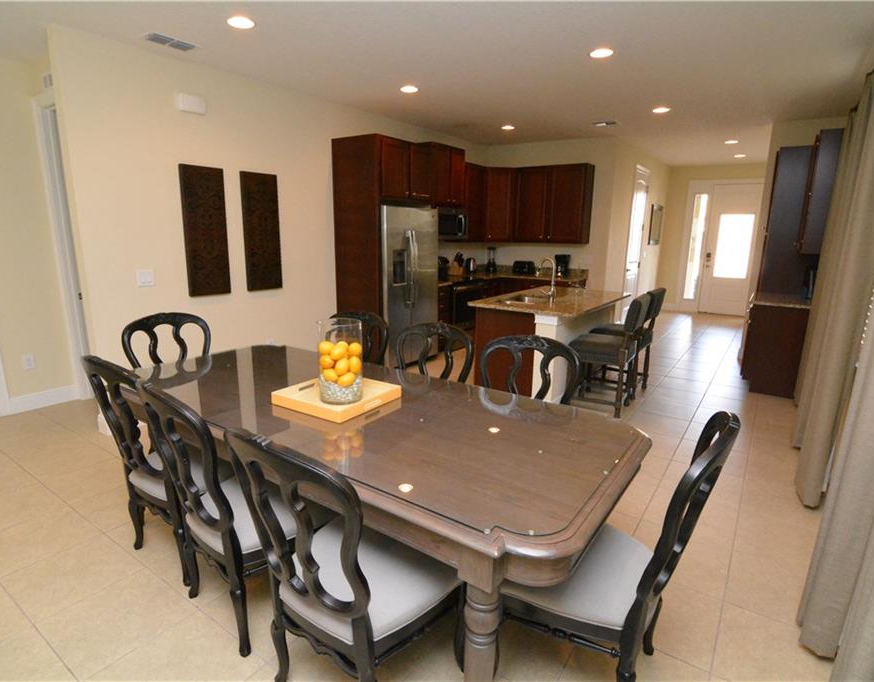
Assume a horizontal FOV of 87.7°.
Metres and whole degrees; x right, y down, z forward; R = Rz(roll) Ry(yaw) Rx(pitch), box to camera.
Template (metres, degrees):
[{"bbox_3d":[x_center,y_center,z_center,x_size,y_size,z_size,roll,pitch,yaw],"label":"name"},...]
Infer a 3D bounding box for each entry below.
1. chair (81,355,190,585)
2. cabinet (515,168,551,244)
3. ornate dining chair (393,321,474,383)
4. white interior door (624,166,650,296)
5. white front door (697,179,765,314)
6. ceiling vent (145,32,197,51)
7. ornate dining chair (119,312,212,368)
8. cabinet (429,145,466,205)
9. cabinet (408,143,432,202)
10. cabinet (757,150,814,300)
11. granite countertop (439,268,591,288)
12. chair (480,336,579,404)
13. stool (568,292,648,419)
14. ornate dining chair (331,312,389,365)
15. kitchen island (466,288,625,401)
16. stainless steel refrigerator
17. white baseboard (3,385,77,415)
[{"bbox_3d":[-1.226,0.543,2.224,0.505,1.052,0.569,9,15,34],"label":"chair"},{"bbox_3d":[1.511,-2.072,6.978,0.596,1.098,0.334,9,15,34],"label":"cabinet"},{"bbox_3d":[-0.192,0.428,2.421,0.530,1.000,0.600,9,16,35],"label":"ornate dining chair"},{"bbox_3d":[3.412,-1.564,7.907,0.071,2.578,0.864,9,15,34],"label":"white interior door"},{"bbox_3d":[5.838,-1.770,9.003,0.909,2.526,0.059,9,15,34],"label":"white front door"},{"bbox_3d":[-1.979,-2.219,3.391,0.197,0.021,0.339,9,15,34],"label":"ceiling vent"},{"bbox_3d":[-1.402,0.366,2.706,0.600,1.000,0.520,9,16,35],"label":"ornate dining chair"},{"bbox_3d":[0.037,-2.141,5.989,0.340,0.730,0.760,9,16,35],"label":"cabinet"},{"bbox_3d":[-0.435,-1.843,5.128,0.620,0.610,0.460,9,16,35],"label":"cabinet"},{"bbox_3d":[4.139,-1.341,5.171,0.565,1.567,0.736,9,15,34],"label":"cabinet"},{"bbox_3d":[0.843,-0.886,6.168,1.760,0.140,2.150,9,16,35],"label":"granite countertop"},{"bbox_3d":[0.273,0.507,2.067,0.530,1.000,0.600,9,16,35],"label":"chair"},{"bbox_3d":[1.451,0.092,3.896,0.490,1.000,0.450,9,16,35],"label":"stool"},{"bbox_3d":[-0.676,0.354,2.752,0.530,1.000,0.600,9,16,35],"label":"ornate dining chair"},{"bbox_3d":[1.193,0.027,4.703,1.010,0.945,1.913,9,15,34],"label":"kitchen island"},{"bbox_3d":[-0.500,-0.613,5.241,0.740,1.780,0.910,9,16,35],"label":"stainless steel refrigerator"},{"bbox_3d":[-3.467,0.523,3.995,0.018,0.135,0.480,9,16,35],"label":"white baseboard"}]

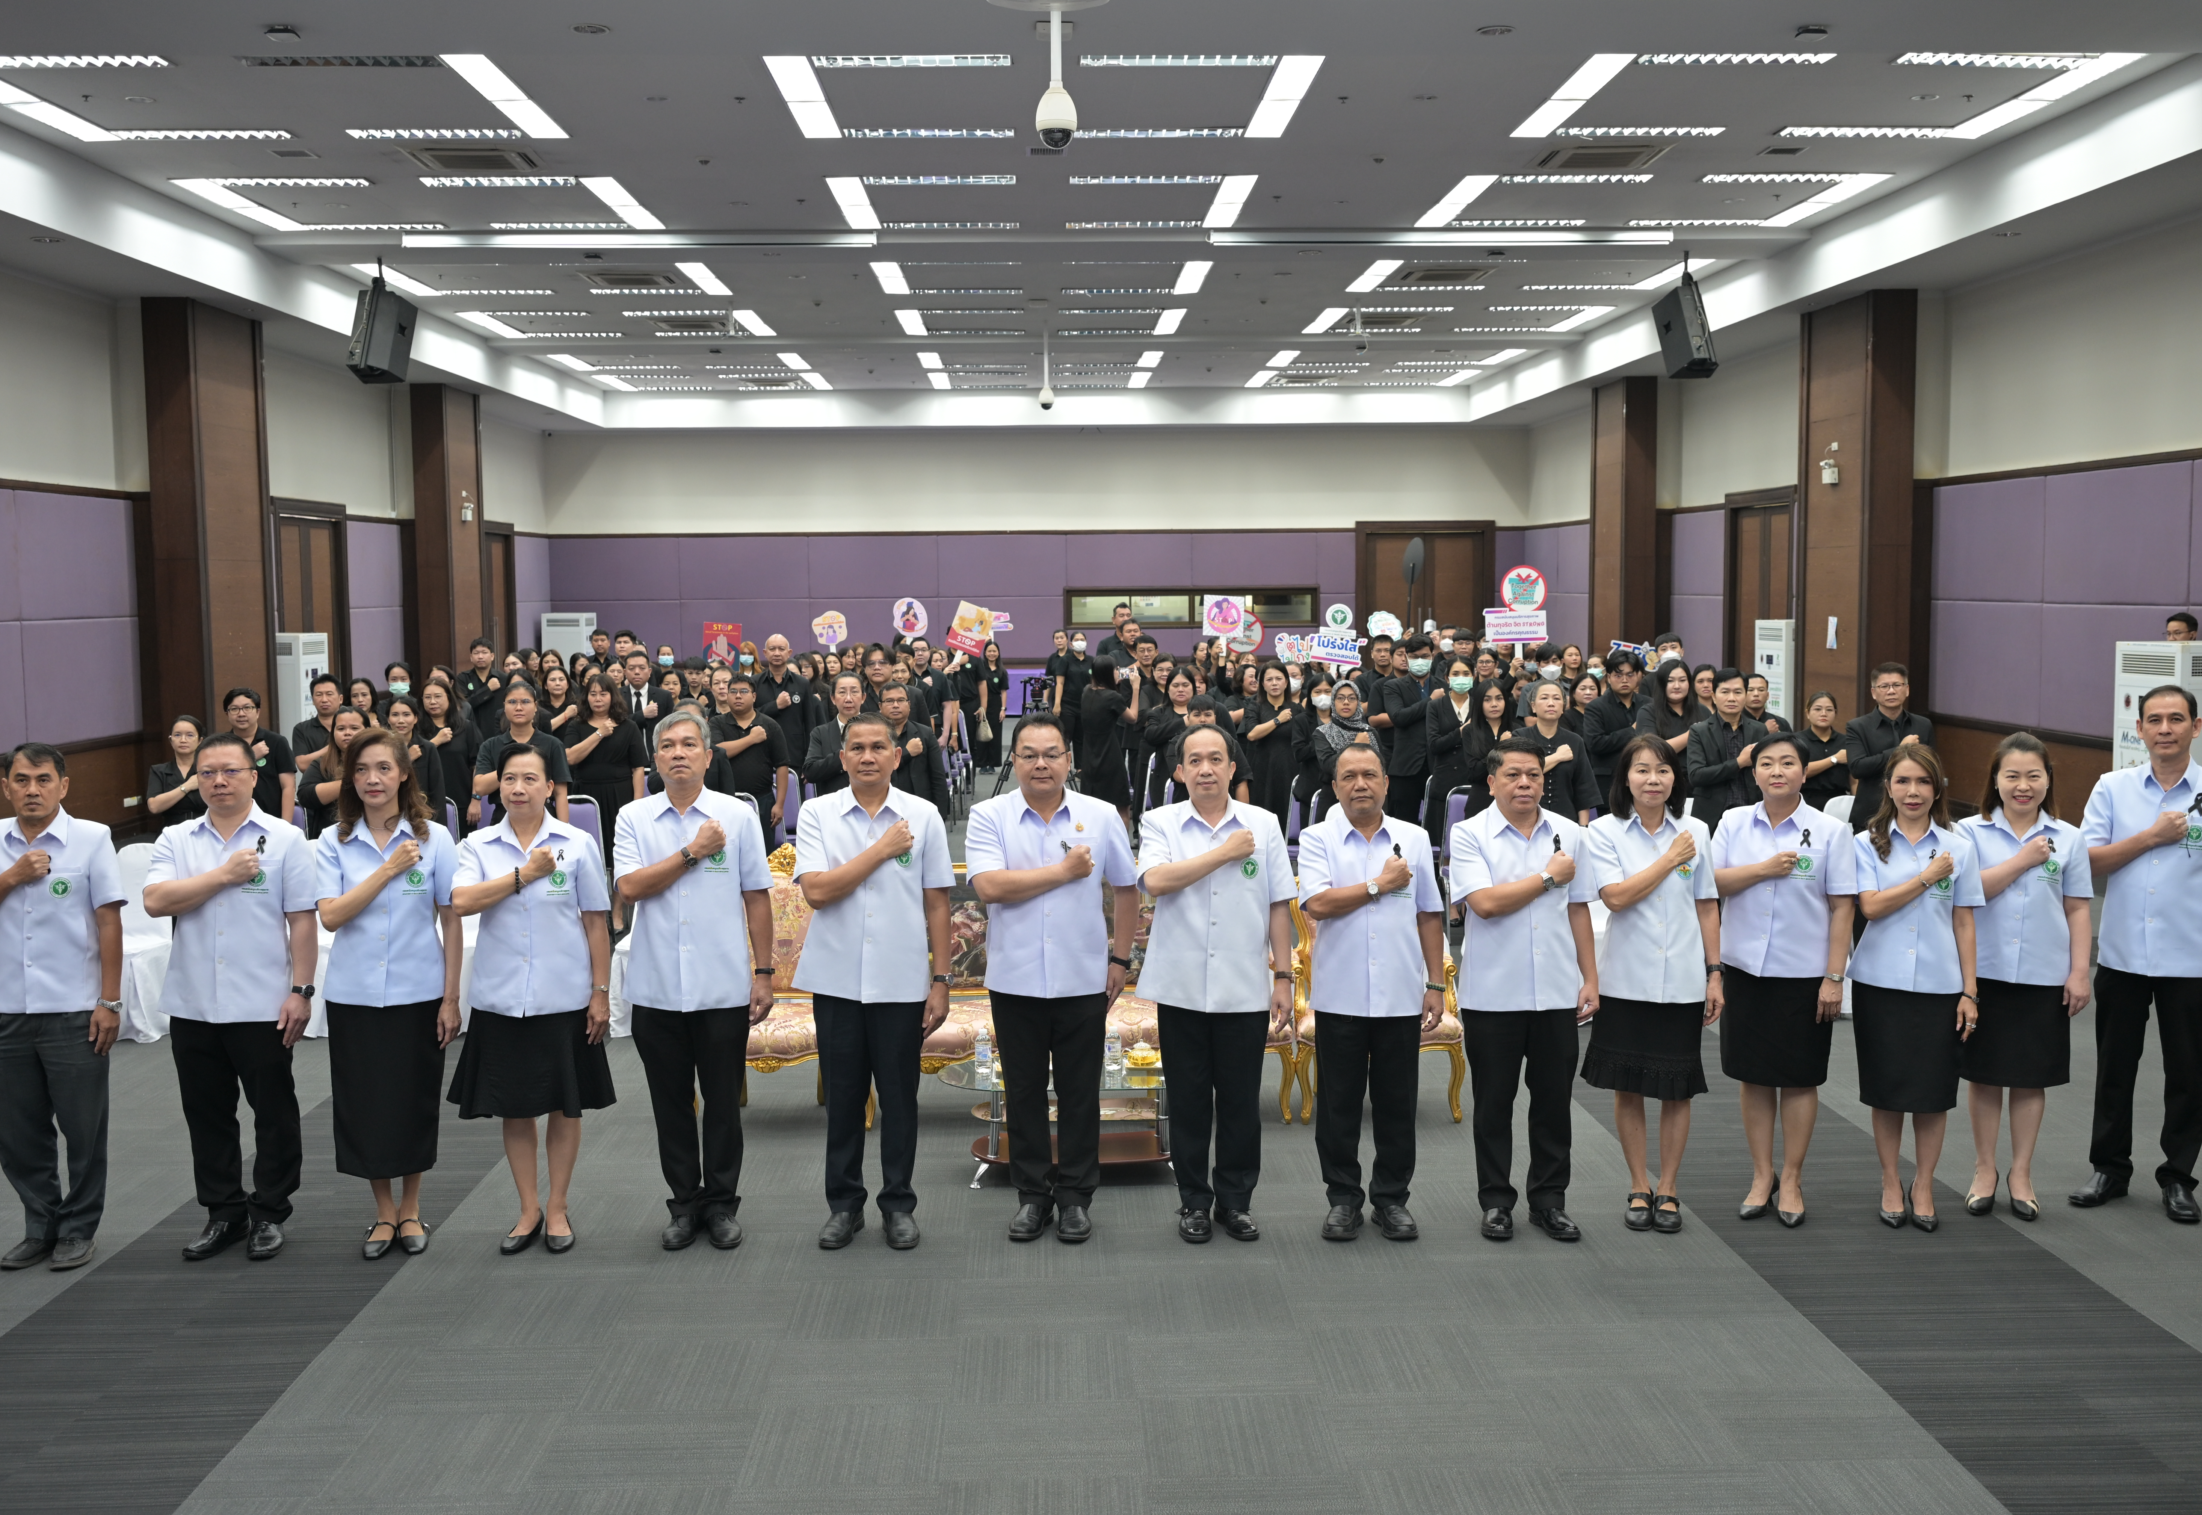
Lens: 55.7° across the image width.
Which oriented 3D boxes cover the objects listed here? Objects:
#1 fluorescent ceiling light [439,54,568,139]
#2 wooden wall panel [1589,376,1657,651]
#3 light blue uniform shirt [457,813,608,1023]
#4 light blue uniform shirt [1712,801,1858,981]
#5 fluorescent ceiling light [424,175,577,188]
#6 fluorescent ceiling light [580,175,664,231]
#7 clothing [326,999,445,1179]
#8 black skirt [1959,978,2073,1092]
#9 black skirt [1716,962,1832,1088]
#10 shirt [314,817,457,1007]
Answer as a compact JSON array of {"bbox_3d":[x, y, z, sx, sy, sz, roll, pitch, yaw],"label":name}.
[{"bbox_3d":[-3.851,-4.283,13.586,0.260,0.080,2.369,-1,5,-2],"label":"fluorescent ceiling light"},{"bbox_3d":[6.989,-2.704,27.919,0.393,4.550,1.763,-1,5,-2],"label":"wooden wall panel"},{"bbox_3d":[-1.873,0.520,6.909,0.498,0.663,0.270,-1,5,-10],"label":"light blue uniform shirt"},{"bbox_3d":[2.354,0.446,7.167,0.500,0.620,0.300,1,5,20],"label":"light blue uniform shirt"},{"bbox_3d":[-4.776,-4.612,16.693,1.230,0.090,0.290,-1,5,-2],"label":"fluorescent ceiling light"},{"bbox_3d":[-4.022,-4.682,17.623,0.280,0.080,2.380,0,5,-2],"label":"fluorescent ceiling light"},{"bbox_3d":[-2.370,1.052,6.921,0.378,0.706,0.290,-2,5,-15],"label":"clothing"},{"bbox_3d":[3.168,0.886,7.212,0.385,0.461,0.290,1,5,22],"label":"black skirt"},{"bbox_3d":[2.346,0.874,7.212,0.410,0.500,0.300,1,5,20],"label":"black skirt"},{"bbox_3d":[-2.342,0.503,6.834,0.469,0.609,0.270,-2,5,-16],"label":"shirt"}]

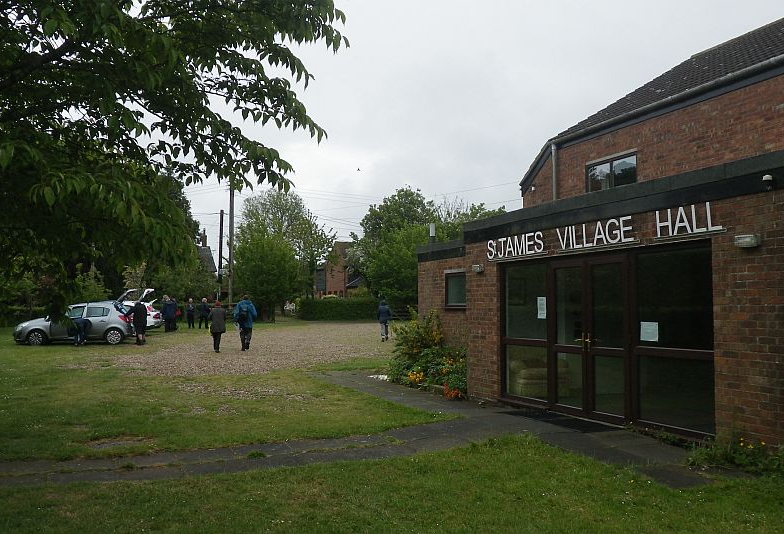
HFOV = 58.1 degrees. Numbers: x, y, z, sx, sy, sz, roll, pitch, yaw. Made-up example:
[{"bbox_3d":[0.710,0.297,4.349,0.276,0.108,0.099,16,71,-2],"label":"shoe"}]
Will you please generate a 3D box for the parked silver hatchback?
[{"bbox_3d":[-10.740,1.900,24.450,4.000,1.490,1.750,0,-4,-5],"label":"parked silver hatchback"}]

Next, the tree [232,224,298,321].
[{"bbox_3d":[-8.453,0.404,47.500,4.500,6.500,4.400,0,-3,0],"label":"tree"}]

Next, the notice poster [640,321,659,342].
[{"bbox_3d":[2.881,0.726,7.880,0.006,0.210,0.290,1,-4,-23],"label":"notice poster"}]

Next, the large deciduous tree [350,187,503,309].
[{"bbox_3d":[2.935,-1.234,60.000,13.000,11.300,11.000,0,-3,0],"label":"large deciduous tree"}]

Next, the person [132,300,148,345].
[{"bbox_3d":[-8.522,1.890,23.800,0.550,1.500,0.550,-2,-4,24],"label":"person"}]

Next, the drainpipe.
[{"bbox_3d":[3.832,-1.709,16.527,0.080,2.400,0.080,1,-4,-23],"label":"drainpipe"}]

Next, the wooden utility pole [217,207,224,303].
[{"bbox_3d":[-13.902,-0.404,57.000,0.260,8.700,0.260,0,-3,0],"label":"wooden utility pole"}]

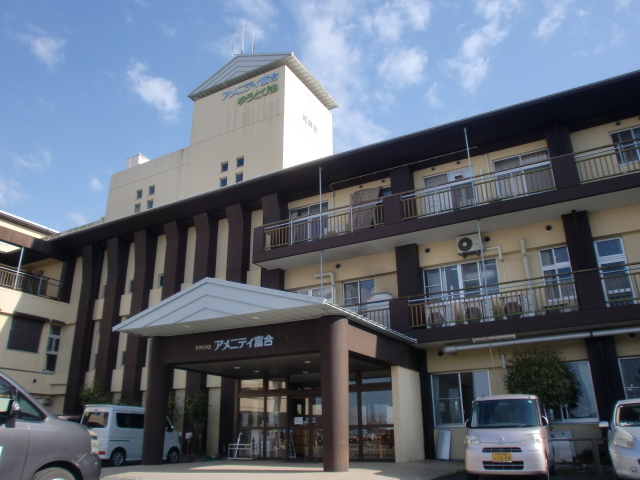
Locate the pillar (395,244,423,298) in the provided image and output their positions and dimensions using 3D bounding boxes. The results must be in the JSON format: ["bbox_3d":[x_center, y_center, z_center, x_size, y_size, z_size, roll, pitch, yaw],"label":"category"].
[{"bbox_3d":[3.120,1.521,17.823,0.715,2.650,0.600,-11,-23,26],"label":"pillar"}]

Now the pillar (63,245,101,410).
[{"bbox_3d":[-10.525,4.584,22.735,0.682,9.159,0.738,-12,-23,26],"label":"pillar"}]

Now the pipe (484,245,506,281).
[{"bbox_3d":[5.208,0.746,15.330,0.483,1.122,0.114,-12,-23,26],"label":"pipe"}]

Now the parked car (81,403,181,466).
[{"bbox_3d":[-6.474,6.872,18.118,1.475,1.900,3.395,-12,-23,27],"label":"parked car"}]

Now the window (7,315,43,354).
[{"bbox_3d":[-13.681,4.446,24.174,0.120,1.530,1.580,-11,-23,26],"label":"window"}]

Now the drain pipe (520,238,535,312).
[{"bbox_3d":[5.988,1.065,14.804,0.128,2.343,0.170,-12,-23,26],"label":"drain pipe"}]

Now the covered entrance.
[{"bbox_3d":[-1.144,3.889,14.378,6.300,4.350,6.300,-11,-23,26],"label":"covered entrance"}]

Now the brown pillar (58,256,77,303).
[{"bbox_3d":[-12.137,1.882,24.812,0.383,2.386,0.511,-12,-23,26],"label":"brown pillar"}]

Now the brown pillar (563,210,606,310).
[{"bbox_3d":[7.236,0.694,14.143,0.625,2.954,0.568,-12,-23,26],"label":"brown pillar"}]

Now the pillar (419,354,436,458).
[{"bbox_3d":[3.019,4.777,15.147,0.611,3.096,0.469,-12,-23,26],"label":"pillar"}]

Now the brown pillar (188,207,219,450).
[{"bbox_3d":[-4.654,3.353,19.875,0.710,9.159,0.738,-12,-23,26],"label":"brown pillar"}]

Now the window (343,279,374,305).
[{"bbox_3d":[1.332,2.049,17.310,1.193,1.434,0.099,-12,-23,26],"label":"window"}]

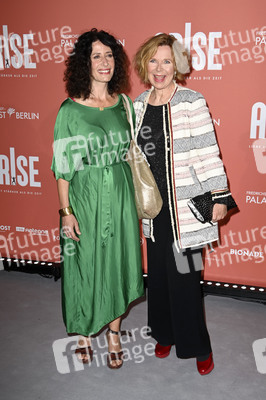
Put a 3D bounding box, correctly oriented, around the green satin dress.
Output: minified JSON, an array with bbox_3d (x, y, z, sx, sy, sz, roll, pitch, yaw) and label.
[{"bbox_3d":[-0.161,0.101,2.623,0.510,1.290,0.370,0,16,-5],"label":"green satin dress"}]

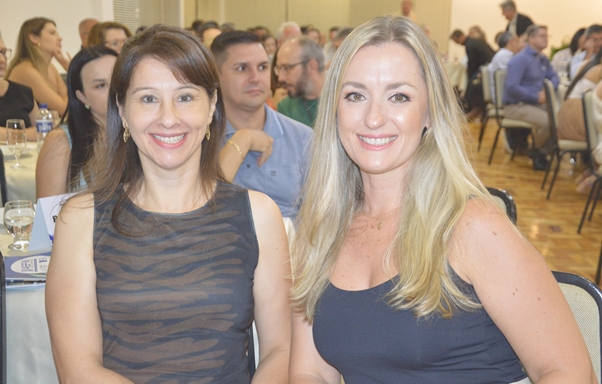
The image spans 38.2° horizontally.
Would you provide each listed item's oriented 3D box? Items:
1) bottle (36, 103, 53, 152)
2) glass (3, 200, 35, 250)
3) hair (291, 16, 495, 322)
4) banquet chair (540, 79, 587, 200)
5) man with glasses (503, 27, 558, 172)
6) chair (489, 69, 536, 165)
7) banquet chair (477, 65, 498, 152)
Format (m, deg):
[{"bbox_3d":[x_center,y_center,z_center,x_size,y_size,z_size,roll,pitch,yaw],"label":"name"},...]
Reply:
[{"bbox_3d":[-1.087,-0.257,3.663,0.067,0.222,0.067,0,11,0],"label":"bottle"},{"bbox_3d":[-0.722,0.080,2.208,0.078,0.118,0.078,0,11,0],"label":"glass"},{"bbox_3d":[0.145,-0.047,1.366,0.305,0.450,0.250,2,11,12],"label":"hair"},{"bbox_3d":[2.192,-0.409,6.718,0.560,0.890,0.450,2,11,10],"label":"banquet chair"},{"bbox_3d":[2.239,-0.879,8.027,0.660,1.310,0.520,9,14,39],"label":"man with glasses"},{"bbox_3d":[2.147,-0.687,8.143,0.560,0.890,0.450,9,14,37],"label":"chair"},{"bbox_3d":[2.193,-0.901,9.239,0.560,0.890,0.450,4,12,18],"label":"banquet chair"}]

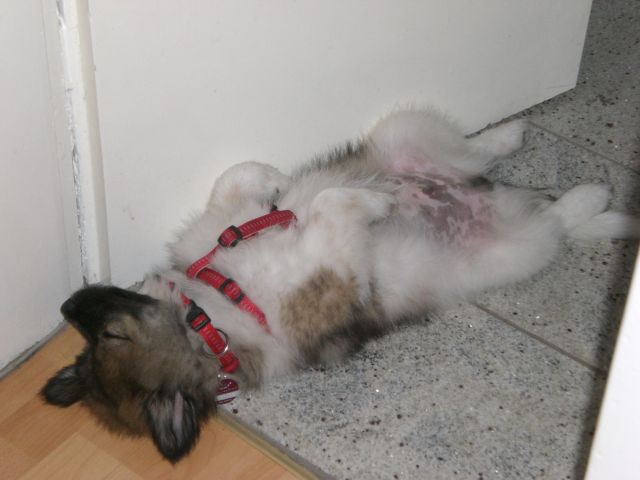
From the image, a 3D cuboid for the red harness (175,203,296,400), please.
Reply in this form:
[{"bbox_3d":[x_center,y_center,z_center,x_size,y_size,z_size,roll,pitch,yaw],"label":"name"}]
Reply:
[{"bbox_3d":[-0.077,0.050,1.662,0.155,0.125,0.155,-25,51,-25],"label":"red harness"}]

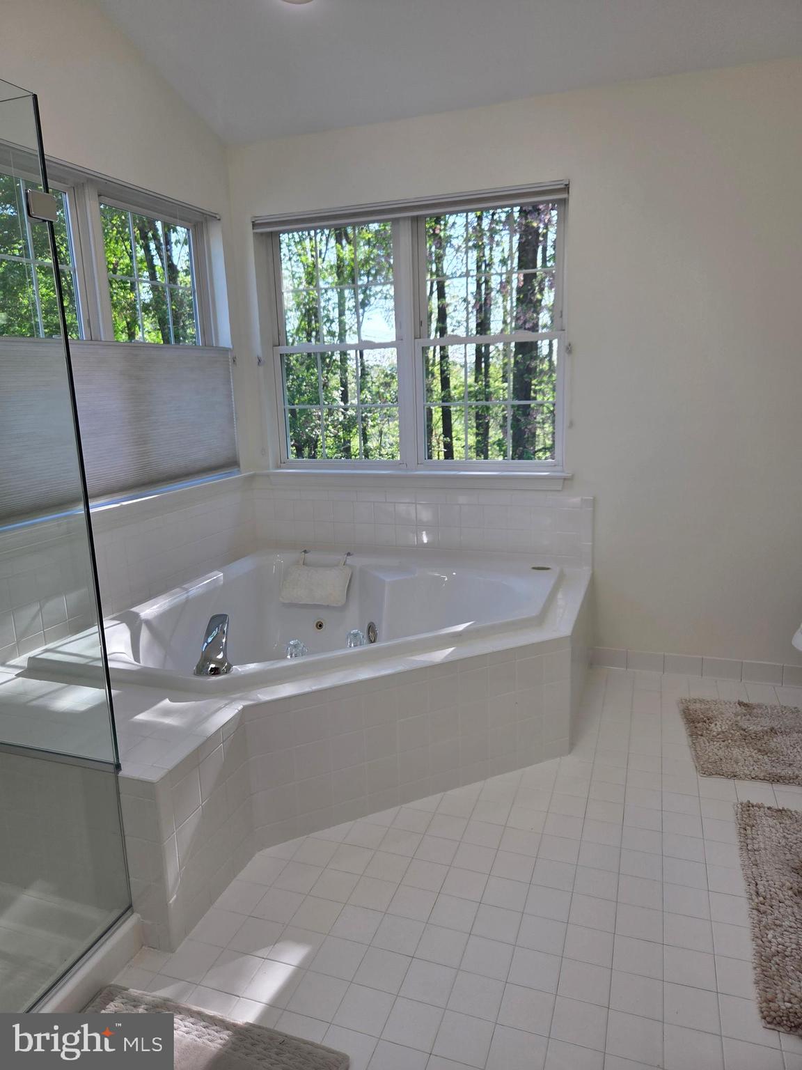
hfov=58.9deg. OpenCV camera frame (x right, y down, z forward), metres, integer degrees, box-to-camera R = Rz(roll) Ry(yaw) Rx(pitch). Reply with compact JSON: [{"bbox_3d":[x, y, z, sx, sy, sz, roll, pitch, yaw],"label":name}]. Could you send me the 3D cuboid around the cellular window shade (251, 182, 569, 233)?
[{"bbox_3d":[-0.003,-1.416,3.090,1.439,0.066,0.054,3,13,19],"label":"cellular window shade"}]

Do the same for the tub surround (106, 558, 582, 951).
[{"bbox_3d":[-0.272,0.546,2.546,1.687,0.447,1.978,3,13,19],"label":"tub surround"}]

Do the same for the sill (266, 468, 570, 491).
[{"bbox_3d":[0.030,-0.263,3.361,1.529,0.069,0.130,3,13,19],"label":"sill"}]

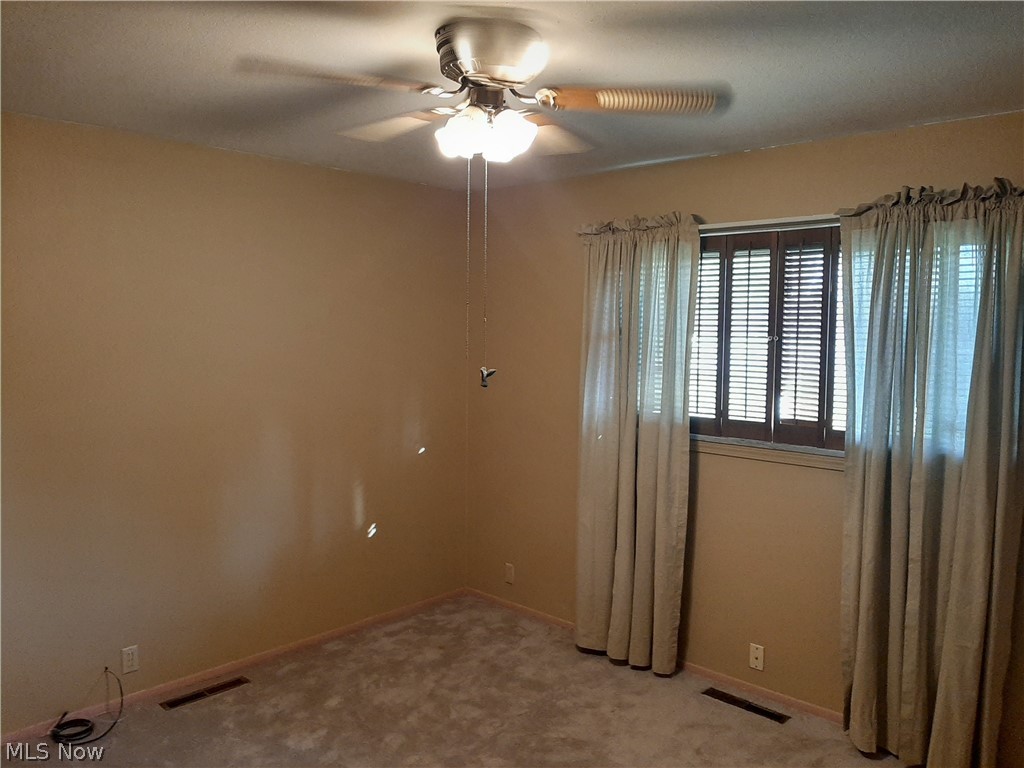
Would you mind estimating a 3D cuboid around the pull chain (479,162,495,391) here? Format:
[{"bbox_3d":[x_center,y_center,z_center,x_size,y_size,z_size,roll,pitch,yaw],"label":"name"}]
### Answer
[{"bbox_3d":[-0.067,-0.300,2.085,0.040,0.627,0.030,1,4,0],"label":"pull chain"}]

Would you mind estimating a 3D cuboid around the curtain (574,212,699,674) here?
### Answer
[{"bbox_3d":[0.602,0.286,3.810,0.630,2.188,0.120,4,6,43],"label":"curtain"}]

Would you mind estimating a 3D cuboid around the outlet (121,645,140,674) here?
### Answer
[{"bbox_3d":[-1.655,1.201,3.340,0.010,0.115,0.071,4,6,43],"label":"outlet"}]

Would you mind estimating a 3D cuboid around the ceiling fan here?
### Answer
[{"bbox_3d":[-0.056,-0.766,2.050,1.280,0.360,1.260,1,4,0],"label":"ceiling fan"}]

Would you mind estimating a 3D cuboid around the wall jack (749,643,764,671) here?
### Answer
[{"bbox_3d":[1.111,1.243,3.495,0.071,0.115,0.010,4,6,43],"label":"wall jack"}]

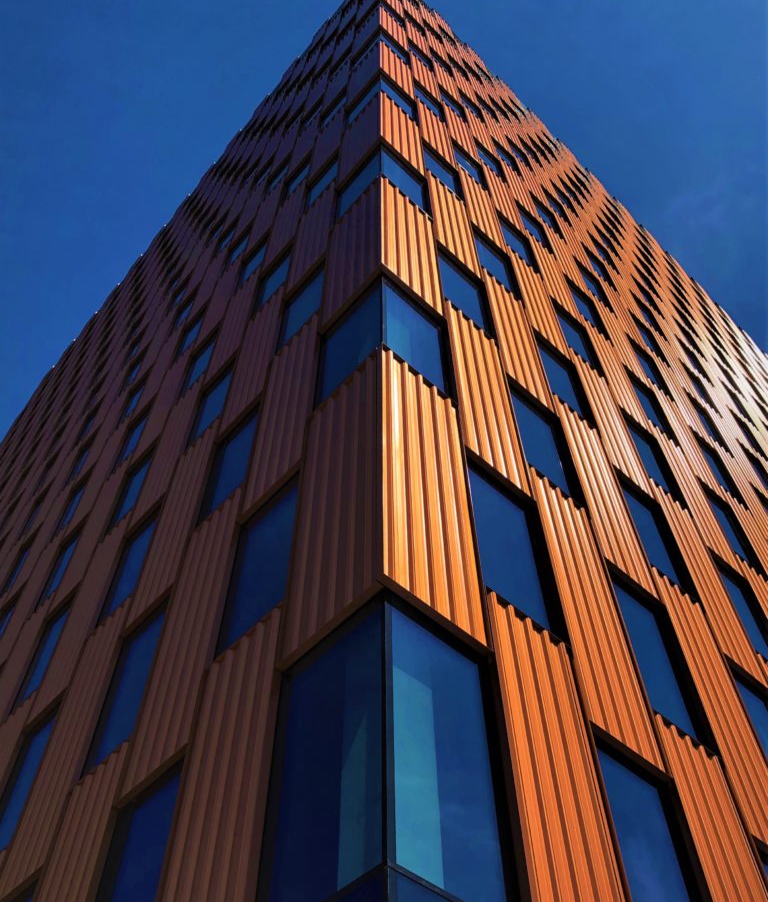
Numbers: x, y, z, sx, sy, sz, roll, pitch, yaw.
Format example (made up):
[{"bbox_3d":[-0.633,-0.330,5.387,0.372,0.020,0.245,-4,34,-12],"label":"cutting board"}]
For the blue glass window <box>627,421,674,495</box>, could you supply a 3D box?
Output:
[{"bbox_3d":[5.305,0.104,16.719,1.220,2.350,0.200,35,-61,-23],"label":"blue glass window"}]

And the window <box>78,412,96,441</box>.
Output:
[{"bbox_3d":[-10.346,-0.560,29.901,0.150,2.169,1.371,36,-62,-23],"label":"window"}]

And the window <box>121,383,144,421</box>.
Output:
[{"bbox_3d":[-7.157,-1.393,23.736,0.200,2.350,1.220,37,-62,-24],"label":"window"}]

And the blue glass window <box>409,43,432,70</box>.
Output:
[{"bbox_3d":[1.345,-14.902,31.351,1.220,2.350,0.200,35,-61,-23],"label":"blue glass window"}]

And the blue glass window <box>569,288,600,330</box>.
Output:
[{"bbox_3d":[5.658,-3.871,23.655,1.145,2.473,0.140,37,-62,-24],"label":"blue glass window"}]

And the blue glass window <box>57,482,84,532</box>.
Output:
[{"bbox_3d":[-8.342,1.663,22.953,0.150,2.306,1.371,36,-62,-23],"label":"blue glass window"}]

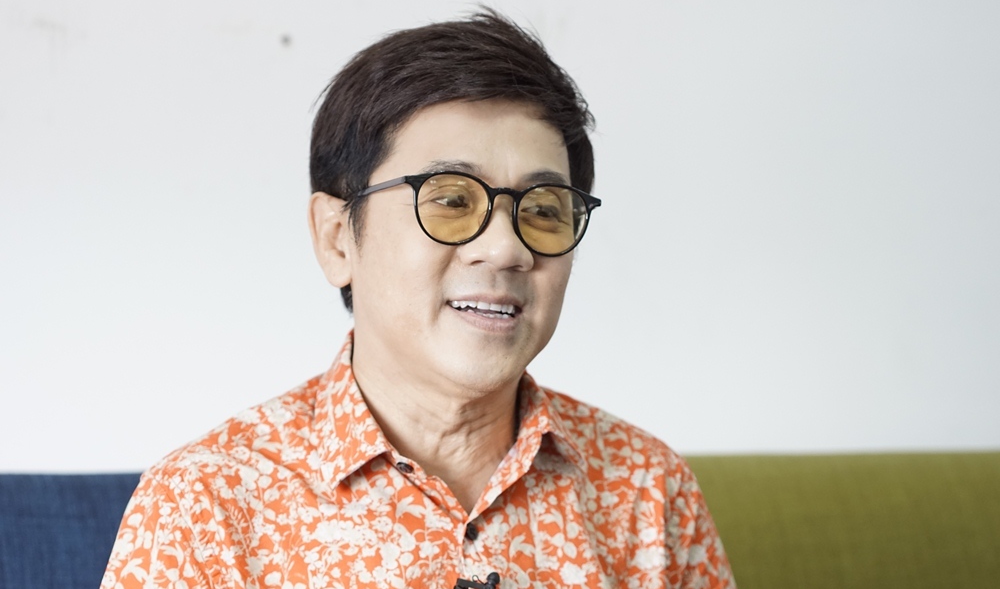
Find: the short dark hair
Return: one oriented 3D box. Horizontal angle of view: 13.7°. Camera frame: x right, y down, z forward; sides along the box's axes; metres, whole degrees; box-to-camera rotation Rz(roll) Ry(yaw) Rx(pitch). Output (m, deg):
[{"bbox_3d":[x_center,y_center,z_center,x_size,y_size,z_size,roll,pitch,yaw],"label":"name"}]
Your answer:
[{"bbox_3d":[-0.031,-0.086,2.730,0.180,0.195,0.210,5,-6,-26],"label":"short dark hair"}]

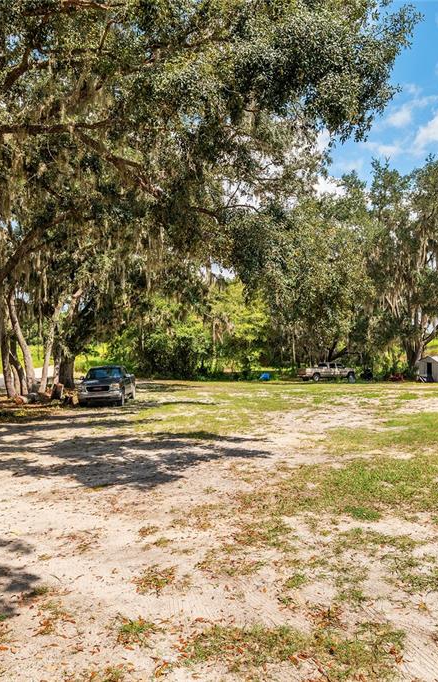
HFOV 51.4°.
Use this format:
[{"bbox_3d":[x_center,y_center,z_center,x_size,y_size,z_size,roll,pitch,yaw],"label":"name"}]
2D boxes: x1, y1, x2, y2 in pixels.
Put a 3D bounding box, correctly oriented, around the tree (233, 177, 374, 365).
[{"bbox_3d":[8.500,-6.100,46.500,13.800,20.000,13.300,0,0,0],"label":"tree"}]

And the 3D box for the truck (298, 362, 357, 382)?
[{"bbox_3d":[10.850,3.070,45.500,5.600,1.840,1.930,0,0,-15],"label":"truck"}]

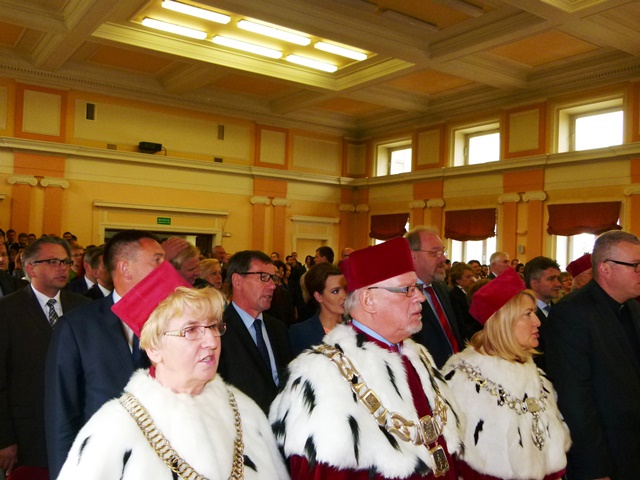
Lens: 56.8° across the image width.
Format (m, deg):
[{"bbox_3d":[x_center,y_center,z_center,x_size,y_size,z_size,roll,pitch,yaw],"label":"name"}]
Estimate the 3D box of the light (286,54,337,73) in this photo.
[{"bbox_3d":[-0.166,-3.902,13.092,1.255,0.090,0.180,2,-1,-36],"label":"light"}]

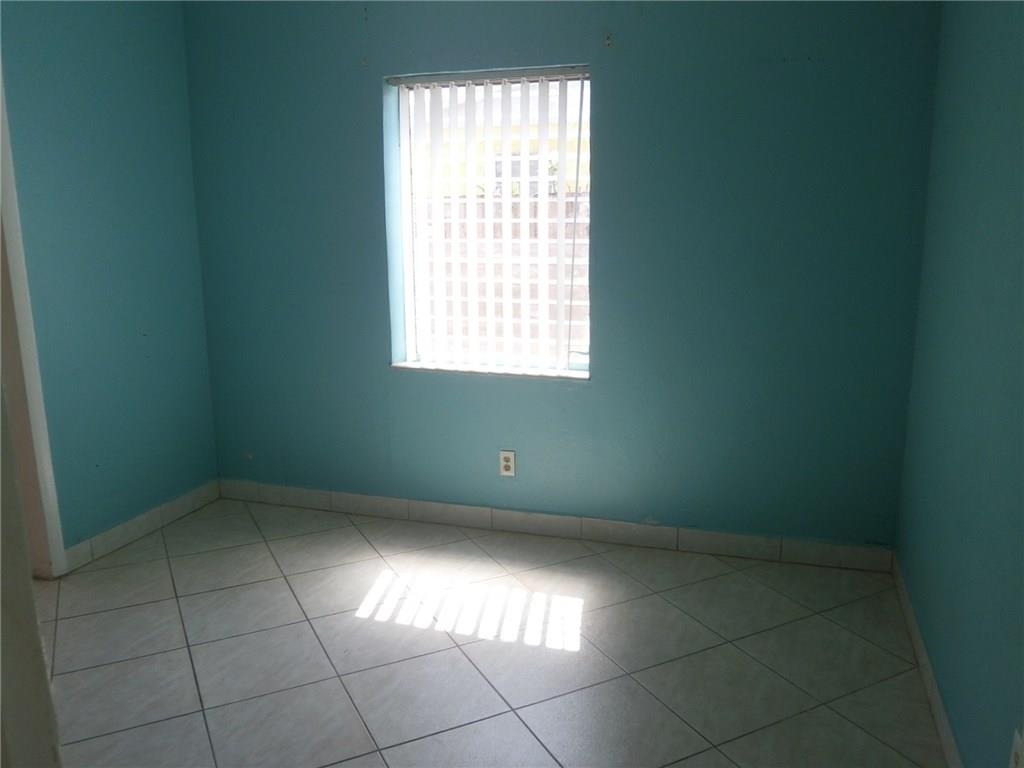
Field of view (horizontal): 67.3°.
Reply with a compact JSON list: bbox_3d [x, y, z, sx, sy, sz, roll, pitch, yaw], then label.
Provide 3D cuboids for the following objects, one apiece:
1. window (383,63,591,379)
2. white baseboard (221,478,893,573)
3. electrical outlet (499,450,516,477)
[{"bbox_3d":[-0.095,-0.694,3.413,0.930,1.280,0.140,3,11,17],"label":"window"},{"bbox_3d":[0.002,0.635,3.563,3.200,0.105,0.015,3,11,17],"label":"white baseboard"},{"bbox_3d":[-0.019,0.365,3.514,0.071,0.115,0.012,3,11,17],"label":"electrical outlet"}]

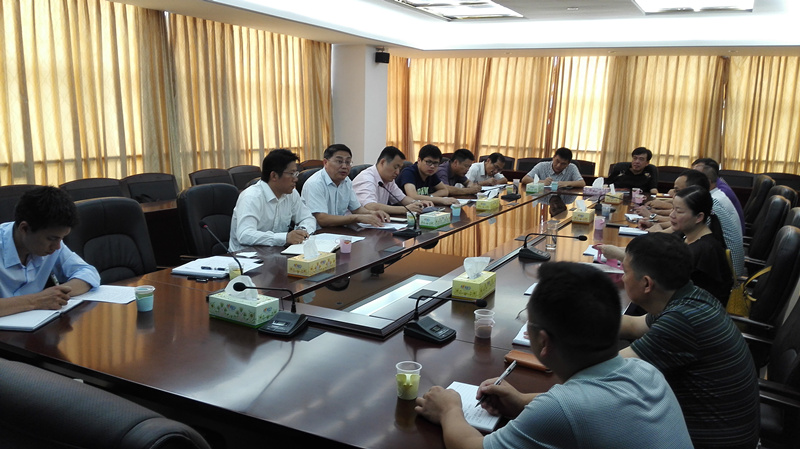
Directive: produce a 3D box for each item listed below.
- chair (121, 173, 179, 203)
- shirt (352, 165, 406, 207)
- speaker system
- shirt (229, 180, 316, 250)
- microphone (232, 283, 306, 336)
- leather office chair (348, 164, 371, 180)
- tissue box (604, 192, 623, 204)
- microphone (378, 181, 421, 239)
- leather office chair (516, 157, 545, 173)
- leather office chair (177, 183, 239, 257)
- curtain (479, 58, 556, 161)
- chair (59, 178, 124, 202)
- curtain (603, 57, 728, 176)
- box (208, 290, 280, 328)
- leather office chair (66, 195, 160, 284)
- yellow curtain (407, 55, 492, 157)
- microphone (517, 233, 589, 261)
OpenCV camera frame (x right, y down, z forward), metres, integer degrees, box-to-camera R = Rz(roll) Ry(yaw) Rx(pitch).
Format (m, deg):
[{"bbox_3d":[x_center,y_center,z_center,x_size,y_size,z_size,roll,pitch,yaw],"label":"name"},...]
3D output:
[{"bbox_3d":[-2.056,0.016,5.329,0.600,0.960,0.580,7,12,28],"label":"chair"},{"bbox_3d":[-0.181,-0.171,4.446,0.420,0.550,0.520,8,12,34],"label":"shirt"},{"bbox_3d":[-0.233,-2.256,8.056,0.175,0.135,0.140,-2,19,-17],"label":"speaker system"},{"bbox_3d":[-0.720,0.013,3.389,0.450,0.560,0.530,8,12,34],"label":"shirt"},{"bbox_3d":[-0.415,0.254,1.910,0.135,0.220,0.325,6,11,25],"label":"microphone"},{"bbox_3d":[-0.096,0.046,4.939,0.680,1.060,0.620,6,11,26],"label":"leather office chair"},{"bbox_3d":[1.866,-0.227,5.161,0.115,0.072,0.220,6,12,27],"label":"tissue box"},{"bbox_3d":[-0.015,-0.107,4.038,0.330,0.340,0.135,7,12,28],"label":"microphone"},{"bbox_3d":[1.863,-0.495,8.649,0.580,0.960,0.600,7,12,28],"label":"leather office chair"},{"bbox_3d":[-1.018,0.317,3.724,0.700,1.110,0.640,11,15,42],"label":"leather office chair"},{"bbox_3d":[1.785,-1.401,9.383,1.140,2.399,0.150,7,12,28],"label":"curtain"},{"bbox_3d":[-2.580,0.060,5.333,0.600,0.960,0.580,7,12,28],"label":"chair"},{"bbox_3d":[3.639,-1.158,8.406,1.586,2.368,0.150,7,12,28],"label":"curtain"},{"bbox_3d":[-0.579,0.310,2.203,0.231,0.076,0.121,7,12,28],"label":"box"},{"bbox_3d":[-1.346,0.429,3.104,0.700,1.110,0.640,8,13,33],"label":"leather office chair"},{"bbox_3d":[0.720,-1.545,9.944,1.510,2.425,0.150,7,12,28],"label":"yellow curtain"},{"bbox_3d":[0.889,0.122,3.416,0.366,0.152,0.130,5,11,18],"label":"microphone"}]

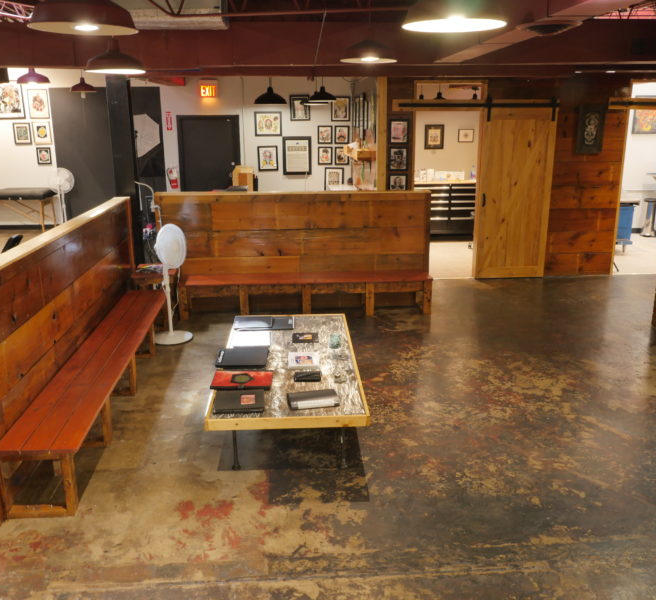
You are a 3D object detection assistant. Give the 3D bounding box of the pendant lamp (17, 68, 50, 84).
[{"bbox_3d":[-3.434,-2.621,7.523,0.385,0.231,0.385,-1,15,-3],"label":"pendant lamp"}]

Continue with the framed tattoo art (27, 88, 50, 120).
[{"bbox_3d":[-4.837,-3.271,10.822,0.318,0.469,0.030,-2,15,-5],"label":"framed tattoo art"}]

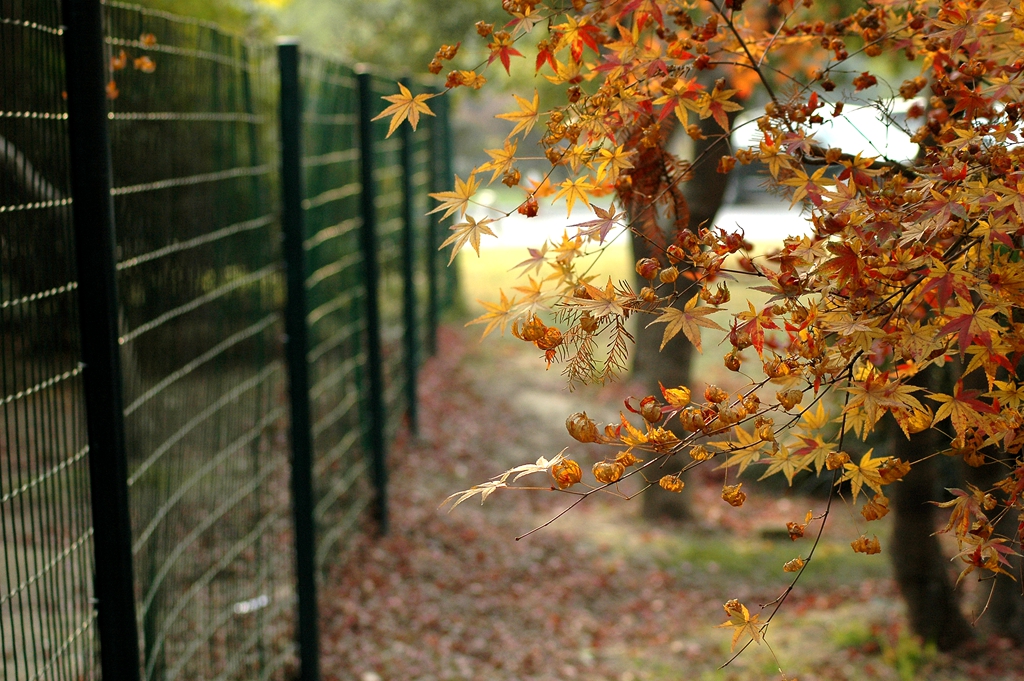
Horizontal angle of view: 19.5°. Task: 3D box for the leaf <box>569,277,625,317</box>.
[{"bbox_3d":[0.081,-0.040,2.830,0.053,0.038,0.028,-1,4,0],"label":"leaf"}]

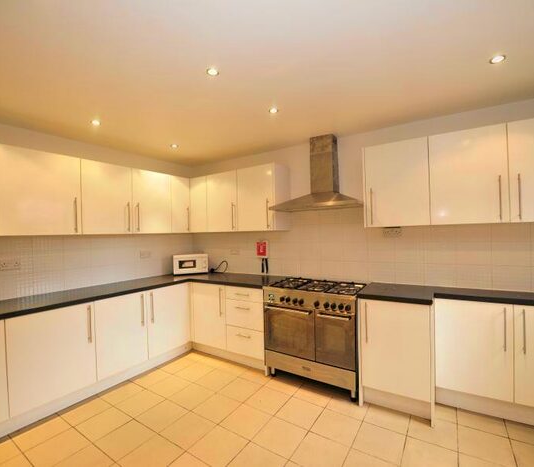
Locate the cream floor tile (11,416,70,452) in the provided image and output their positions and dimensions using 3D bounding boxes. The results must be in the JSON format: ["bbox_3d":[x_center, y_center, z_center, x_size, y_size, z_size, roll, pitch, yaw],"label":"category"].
[{"bbox_3d":[-1.661,1.464,2.008,0.300,0.015,0.300,-1,-1,33],"label":"cream floor tile"}]

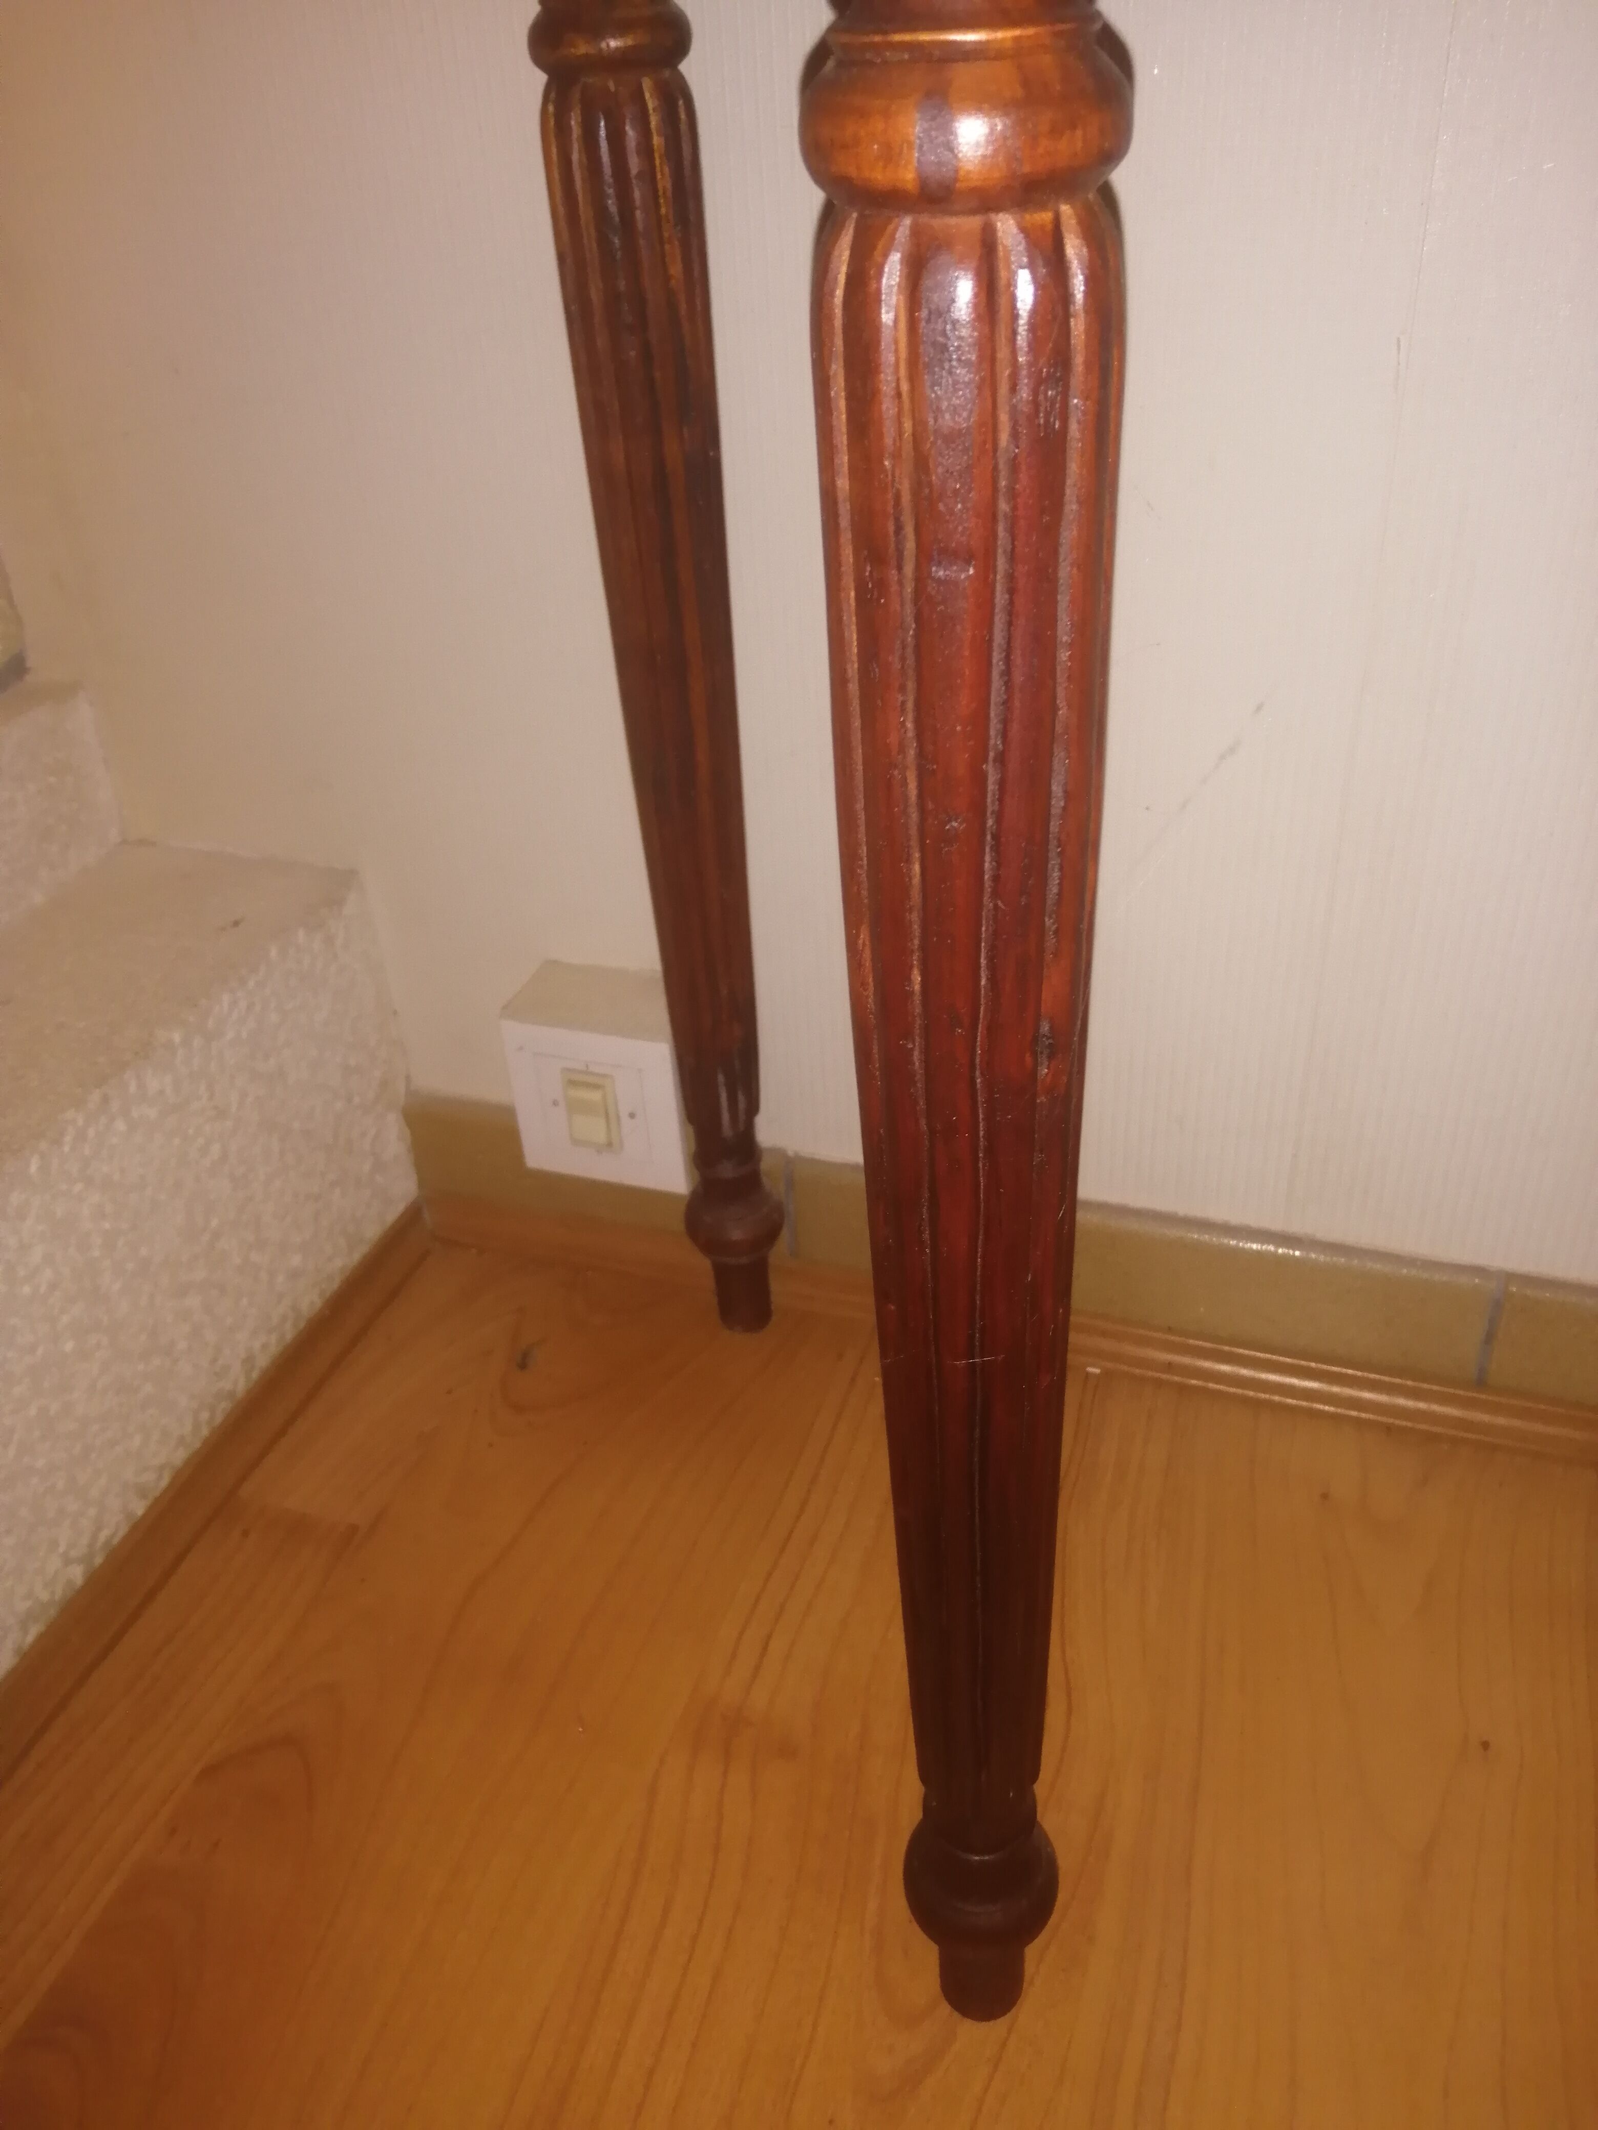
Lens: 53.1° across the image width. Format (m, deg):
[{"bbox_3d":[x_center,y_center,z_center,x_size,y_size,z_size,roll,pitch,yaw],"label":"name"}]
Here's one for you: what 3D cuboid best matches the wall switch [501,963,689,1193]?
[{"bbox_3d":[-0.085,0.006,0.750,0.084,0.082,0.049,8,34,19],"label":"wall switch"}]

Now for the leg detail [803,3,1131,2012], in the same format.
[{"bbox_3d":[0.040,0.060,0.360,0.050,0.562,0.050,8,34,19],"label":"leg detail"}]

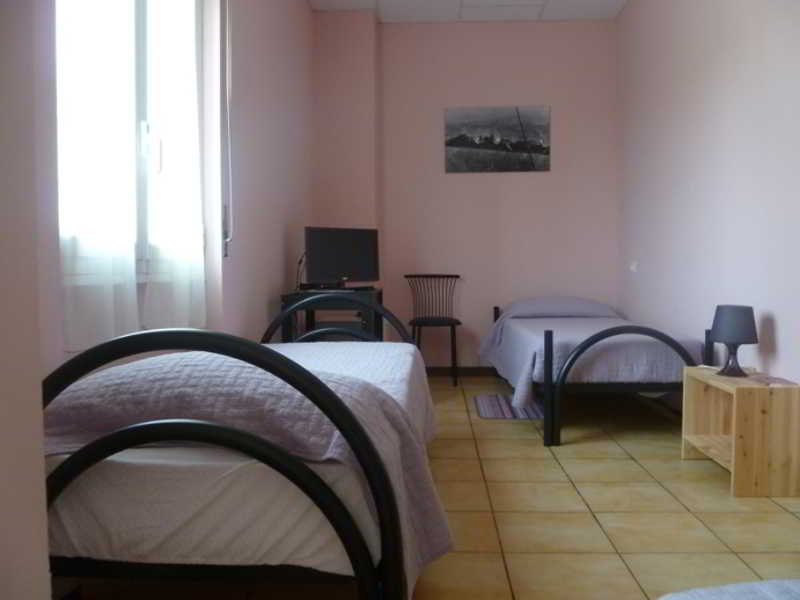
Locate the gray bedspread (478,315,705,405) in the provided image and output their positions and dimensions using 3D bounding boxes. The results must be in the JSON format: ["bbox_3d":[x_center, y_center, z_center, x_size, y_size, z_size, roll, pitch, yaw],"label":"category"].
[{"bbox_3d":[1.071,0.346,4.084,0.995,0.386,1.847,-1,3,3],"label":"gray bedspread"}]

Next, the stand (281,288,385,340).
[{"bbox_3d":[-0.373,0.335,3.881,0.548,0.766,0.528,-1,3,3],"label":"stand"}]

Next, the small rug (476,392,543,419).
[{"bbox_3d":[0.710,0.670,4.108,0.467,0.012,0.690,-1,3,3],"label":"small rug"}]

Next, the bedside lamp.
[{"bbox_3d":[1.359,0.164,2.647,0.188,0.286,0.188,-1,3,3],"label":"bedside lamp"}]

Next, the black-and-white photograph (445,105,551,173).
[{"bbox_3d":[0.785,-1.284,5.167,0.832,0.518,0.025,-1,3,3],"label":"black-and-white photograph"}]

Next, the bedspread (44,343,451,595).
[{"bbox_3d":[-0.329,0.360,2.242,0.964,0.487,1.928,-1,3,3],"label":"bedspread"}]

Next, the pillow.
[{"bbox_3d":[1.193,0.053,4.929,0.812,0.162,0.426,-1,3,3],"label":"pillow"}]

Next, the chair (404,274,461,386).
[{"bbox_3d":[0.262,0.220,5.024,0.447,0.842,0.467,-1,3,3],"label":"chair"}]

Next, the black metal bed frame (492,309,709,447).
[{"bbox_3d":[1.156,0.369,4.142,0.832,0.584,2.030,-1,3,3],"label":"black metal bed frame"}]

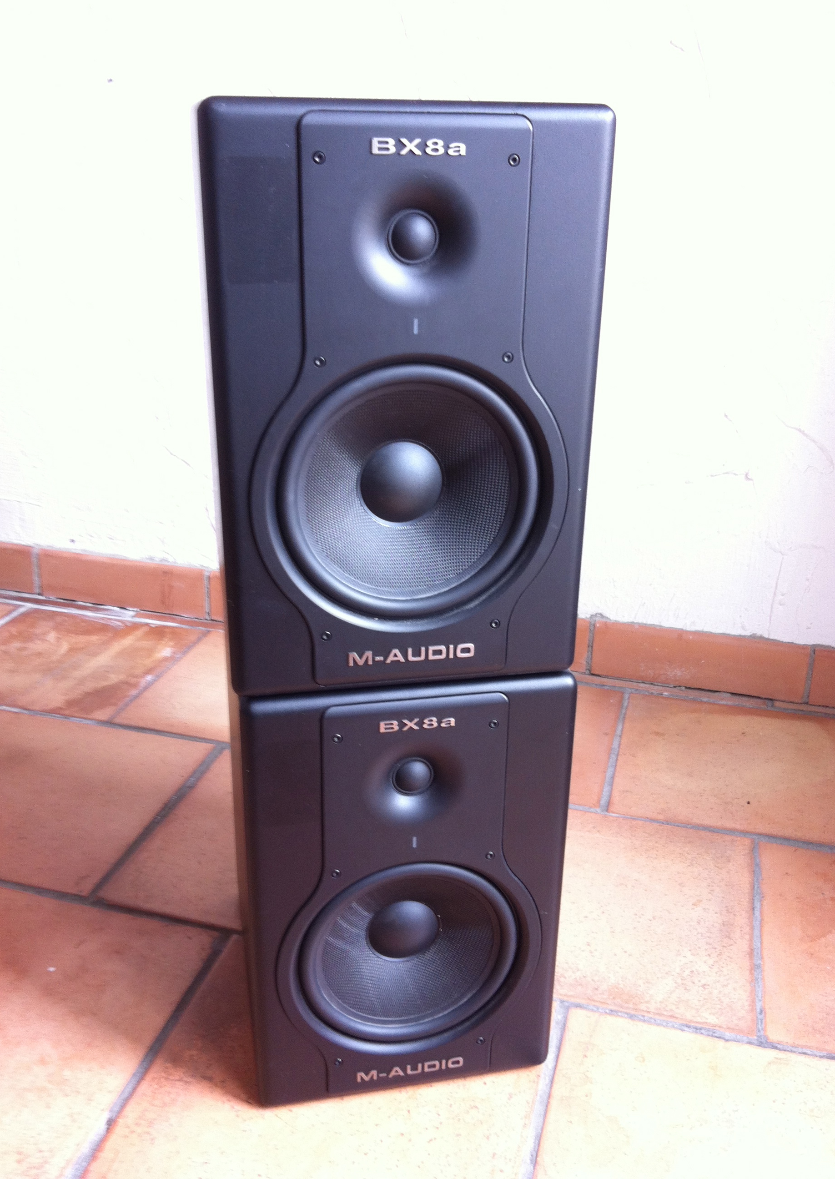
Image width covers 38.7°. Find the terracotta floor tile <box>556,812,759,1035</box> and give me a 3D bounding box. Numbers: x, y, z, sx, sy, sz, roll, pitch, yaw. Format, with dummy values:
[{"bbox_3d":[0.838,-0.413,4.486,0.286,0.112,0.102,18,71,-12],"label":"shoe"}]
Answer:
[{"bbox_3d":[0.185,0.327,1.248,0.325,0.015,0.320,7,23,14],"label":"terracotta floor tile"}]

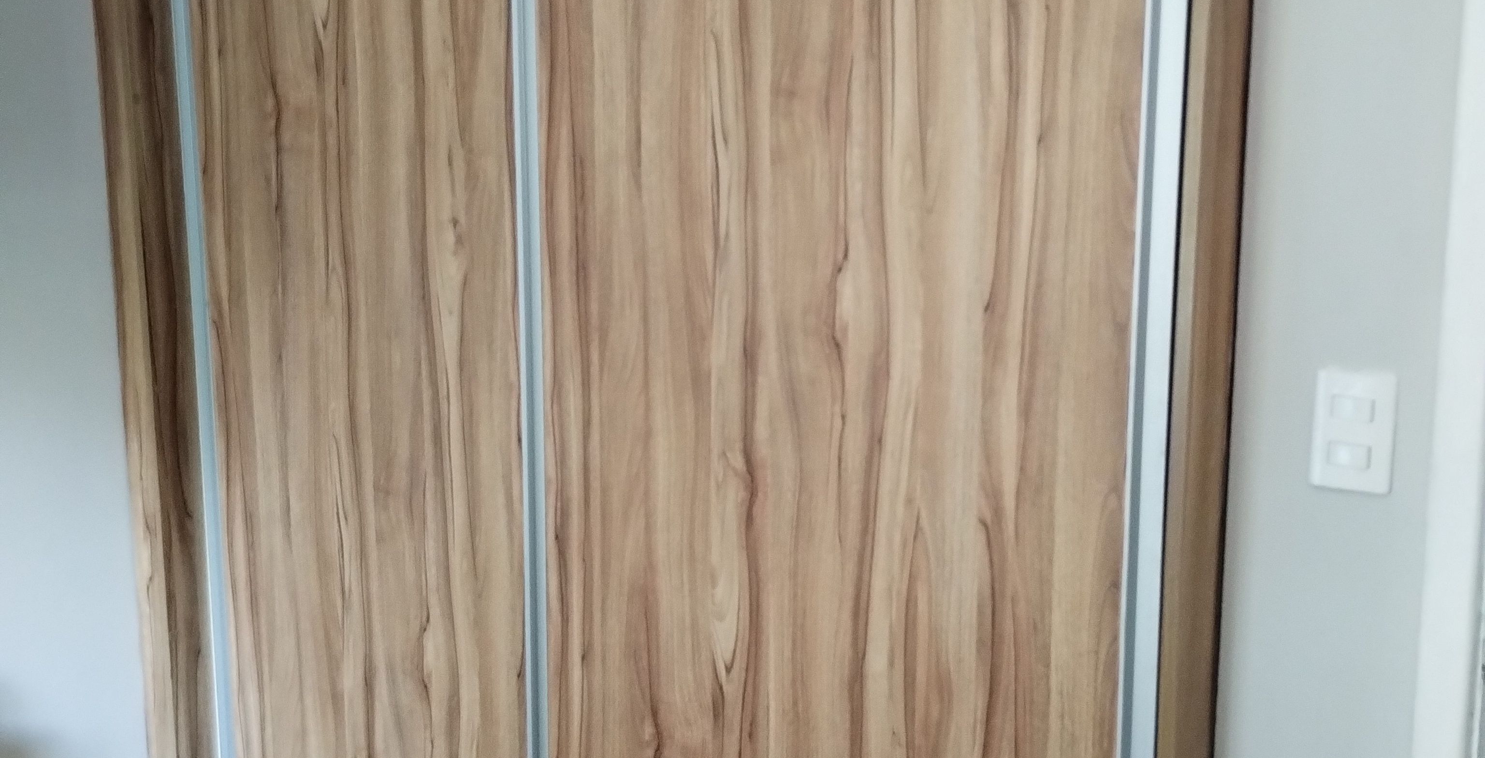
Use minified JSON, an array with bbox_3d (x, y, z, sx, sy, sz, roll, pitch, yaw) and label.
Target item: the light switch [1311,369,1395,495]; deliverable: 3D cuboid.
[{"bbox_3d":[0.596,0.052,1.563,0.077,0.116,0.011,7,12,34],"label":"light switch"}]

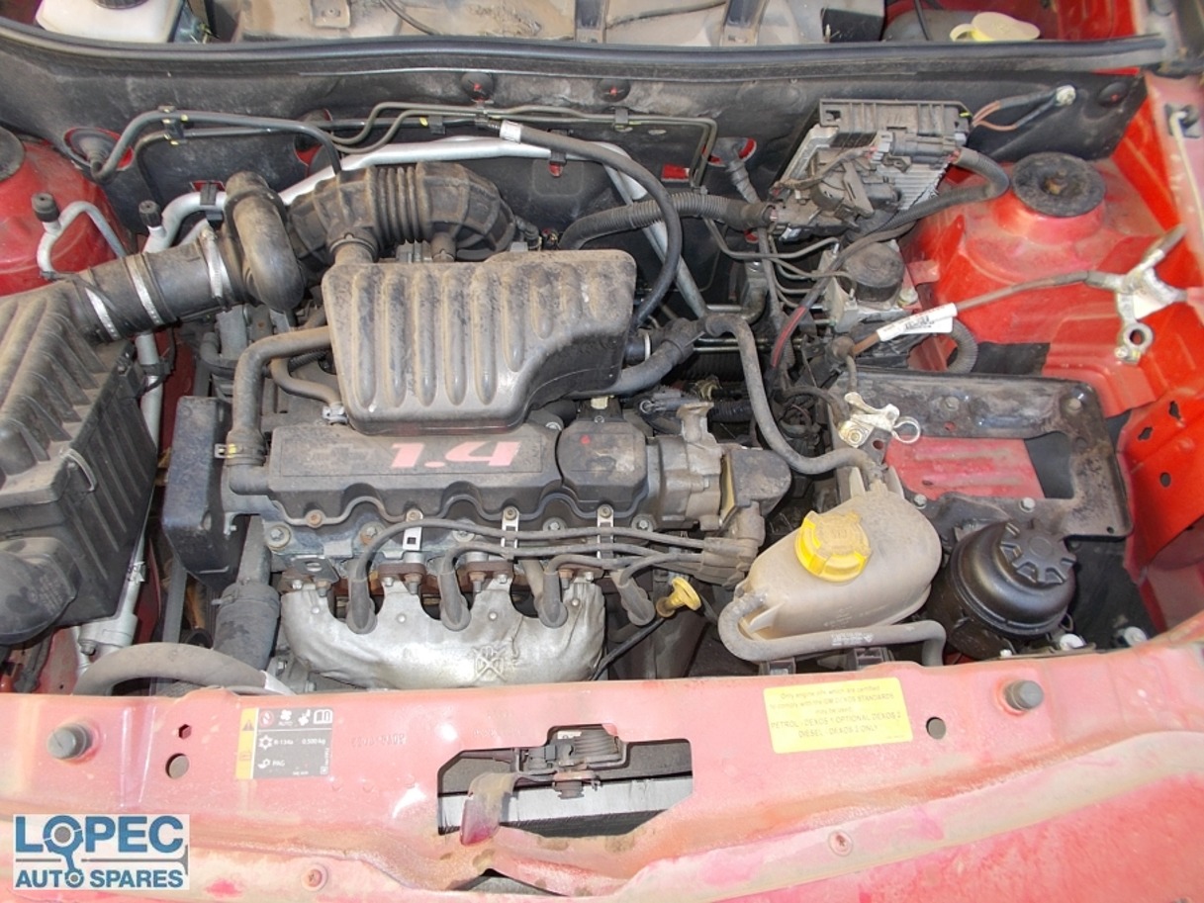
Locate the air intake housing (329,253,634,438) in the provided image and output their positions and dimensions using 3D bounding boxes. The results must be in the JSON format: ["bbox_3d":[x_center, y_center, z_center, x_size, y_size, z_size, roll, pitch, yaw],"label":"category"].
[{"bbox_3d":[-0.115,-0.098,0.845,0.278,0.095,0.168,0,62,-8],"label":"air intake housing"}]

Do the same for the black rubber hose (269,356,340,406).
[{"bbox_3d":[-0.279,-0.066,0.850,0.064,0.032,0.042,0,62,-8],"label":"black rubber hose"}]

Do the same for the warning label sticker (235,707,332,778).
[{"bbox_3d":[-0.238,0.219,0.679,0.069,0.001,0.051,-1,71,-4],"label":"warning label sticker"}]

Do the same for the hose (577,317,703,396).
[{"bbox_3d":[0.043,-0.092,0.915,0.125,0.062,0.054,-32,64,-22],"label":"hose"}]

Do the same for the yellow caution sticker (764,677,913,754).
[{"bbox_3d":[0.192,0.214,0.735,0.116,0.002,0.051,-2,66,-9],"label":"yellow caution sticker"}]

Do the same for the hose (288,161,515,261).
[{"bbox_3d":[-0.195,-0.232,0.878,0.215,0.105,0.095,-1,57,-4],"label":"hose"}]

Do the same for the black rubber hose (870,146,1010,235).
[{"bbox_3d":[0.347,-0.269,0.938,0.135,0.069,0.073,-1,57,-4],"label":"black rubber hose"}]

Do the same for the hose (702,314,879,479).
[{"bbox_3d":[0.187,-0.053,0.905,0.160,0.080,0.175,0,62,-8],"label":"hose"}]

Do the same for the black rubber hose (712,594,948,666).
[{"bbox_3d":[0.208,0.164,0.815,0.200,0.052,0.052,0,62,-8],"label":"black rubber hose"}]

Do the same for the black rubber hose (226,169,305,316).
[{"bbox_3d":[-0.316,-0.195,0.850,0.068,0.082,0.108,0,62,-8],"label":"black rubber hose"}]

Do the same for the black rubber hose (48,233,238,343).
[{"bbox_3d":[-0.430,-0.153,0.861,0.159,0.078,0.074,-20,61,-16],"label":"black rubber hose"}]

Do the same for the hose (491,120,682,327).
[{"bbox_3d":[-0.015,-0.234,0.902,0.193,0.134,0.185,-1,57,-4],"label":"hose"}]

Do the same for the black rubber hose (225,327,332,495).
[{"bbox_3d":[-0.296,-0.036,0.830,0.090,0.065,0.138,0,62,-8],"label":"black rubber hose"}]

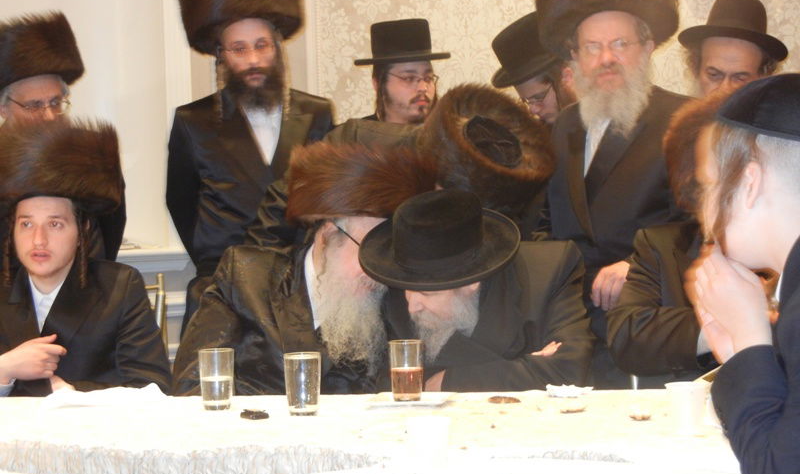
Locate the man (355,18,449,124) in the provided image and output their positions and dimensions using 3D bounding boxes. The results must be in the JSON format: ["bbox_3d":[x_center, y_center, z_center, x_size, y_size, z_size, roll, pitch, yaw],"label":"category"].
[{"bbox_3d":[-0.011,0.160,4.950,0.520,1.700,0.340,-3,3,-25],"label":"man"}]

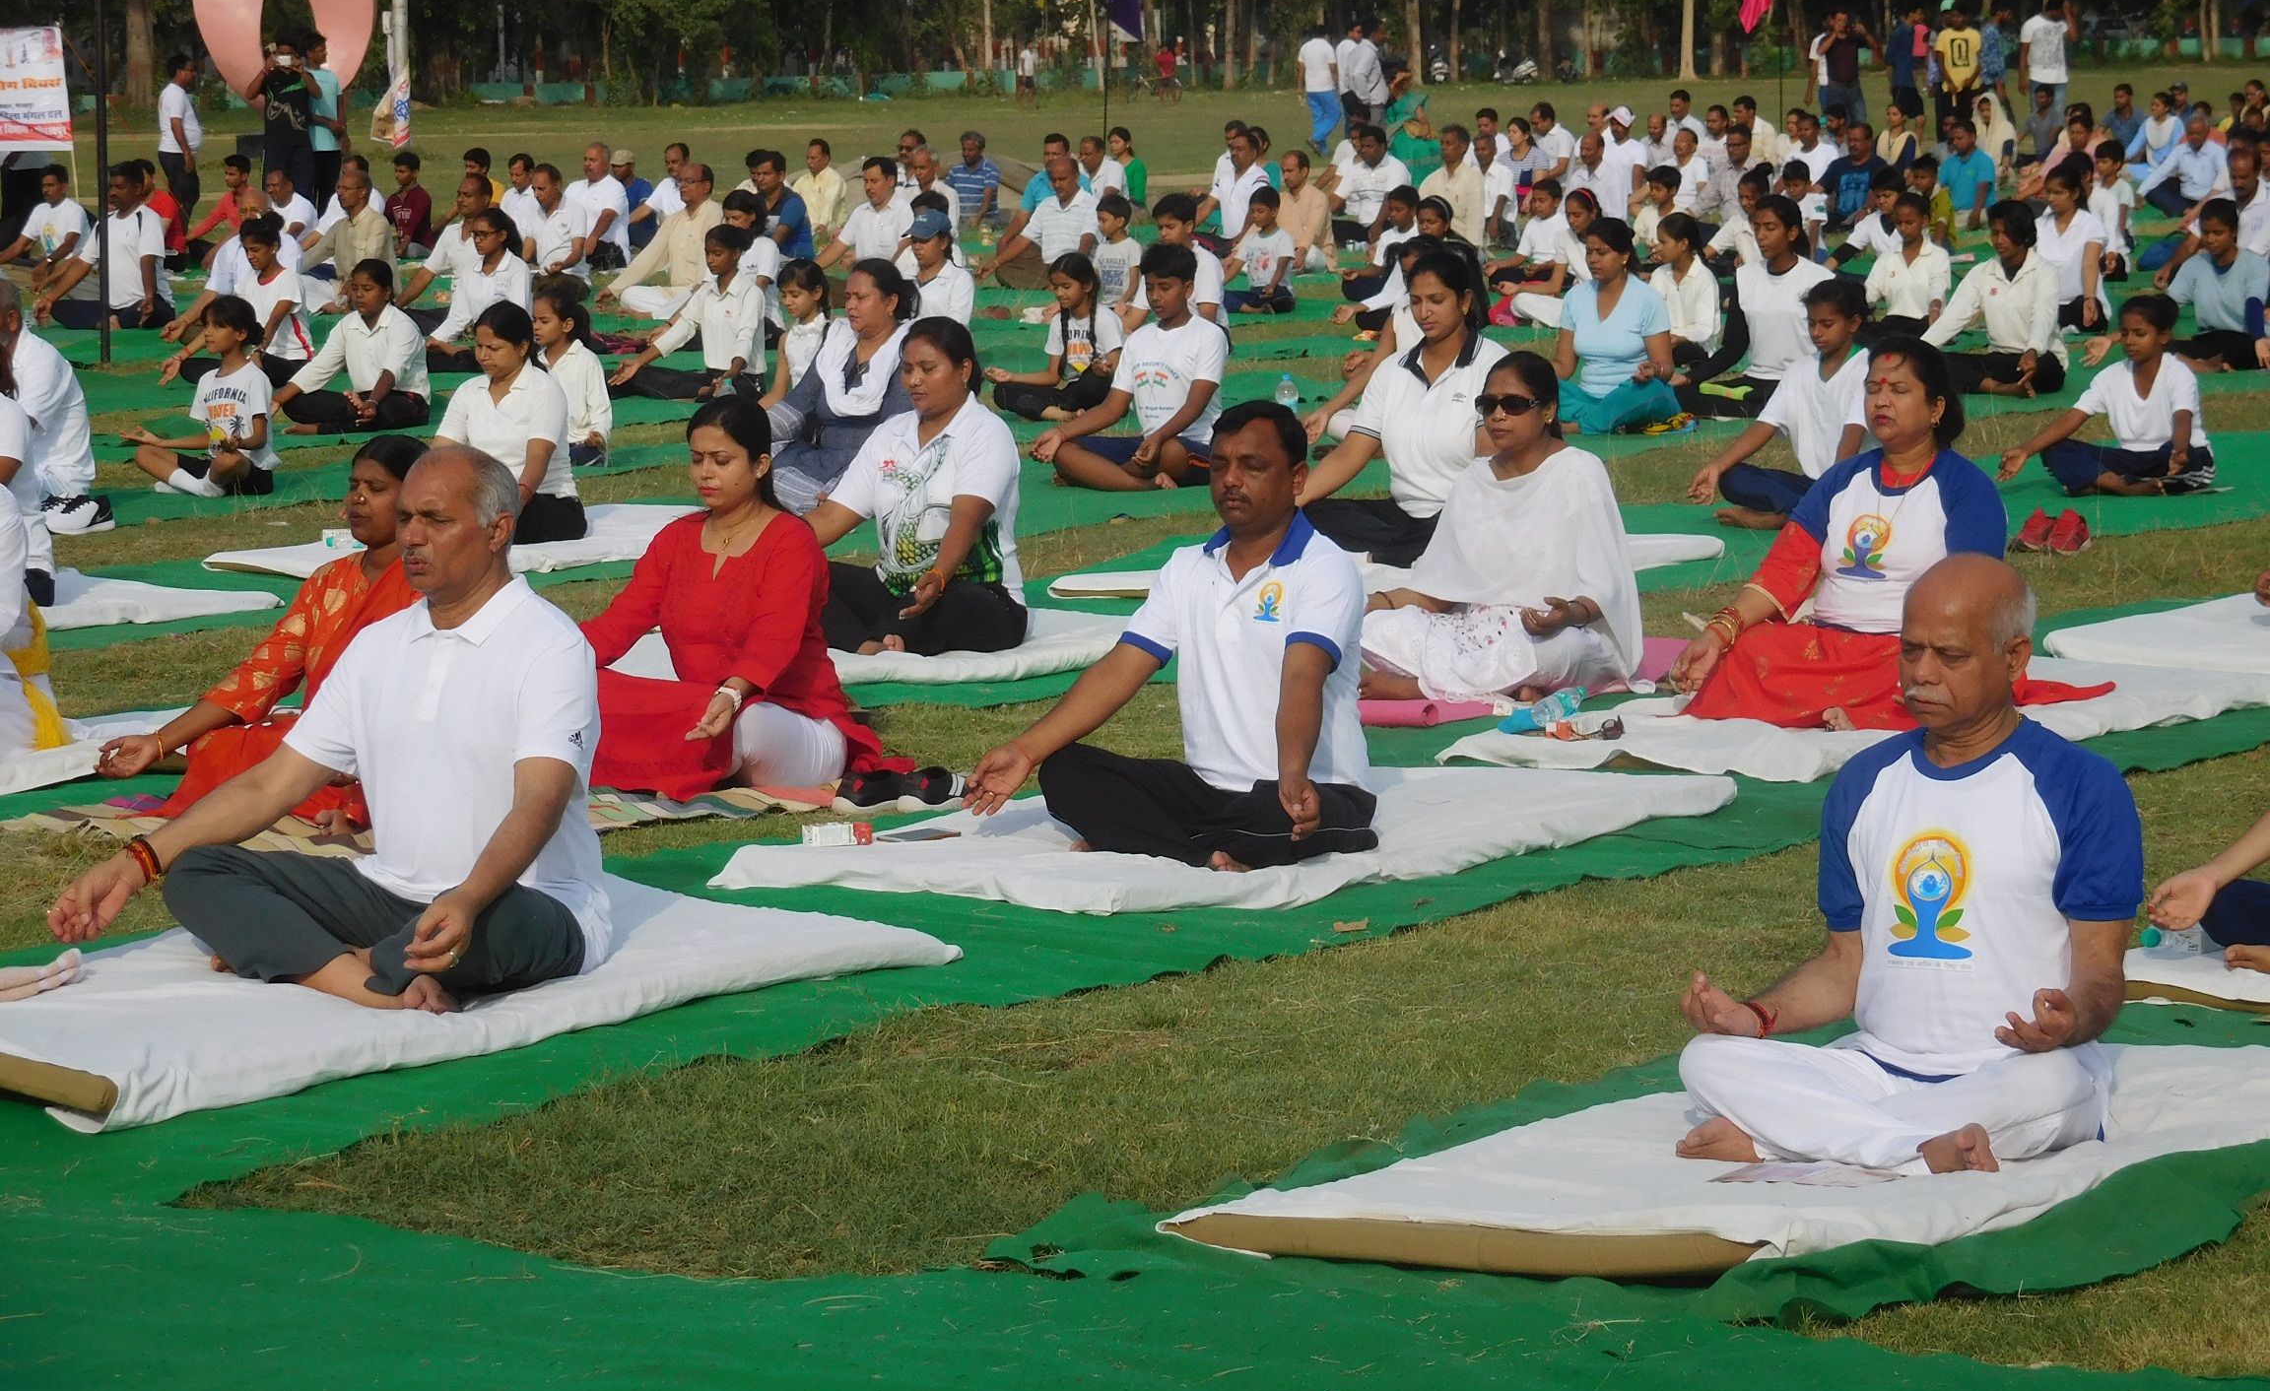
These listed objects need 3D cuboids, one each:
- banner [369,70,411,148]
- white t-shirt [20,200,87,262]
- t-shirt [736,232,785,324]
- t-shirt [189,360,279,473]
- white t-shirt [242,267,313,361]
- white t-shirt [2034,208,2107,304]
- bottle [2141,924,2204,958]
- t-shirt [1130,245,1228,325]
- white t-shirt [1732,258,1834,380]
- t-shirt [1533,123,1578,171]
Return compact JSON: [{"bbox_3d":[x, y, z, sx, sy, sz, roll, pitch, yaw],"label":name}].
[{"bbox_3d":[-10.323,-8.134,91.000,0.580,1.080,0.300,0,6,5],"label":"banner"},{"bbox_3d":[-7.158,-3.053,43.500,0.460,0.540,0.290,3,7,35],"label":"white t-shirt"},{"bbox_3d":[-2.057,-2.179,34.500,0.430,0.510,0.270,3,7,35],"label":"t-shirt"},{"bbox_3d":[-2.978,-0.926,21.700,0.310,0.360,0.220,4,7,35],"label":"t-shirt"},{"bbox_3d":[-4.118,-1.824,31.300,0.420,0.480,0.250,3,7,35],"label":"white t-shirt"},{"bbox_3d":[4.548,-2.116,32.000,0.400,0.500,0.260,3,7,34],"label":"white t-shirt"},{"bbox_3d":[1.687,0.380,10.660,0.068,0.068,0.210,2,7,30],"label":"bottle"},{"bbox_3d":[0.209,-1.882,30.300,0.460,0.450,0.300,4,7,35],"label":"t-shirt"},{"bbox_3d":[2.676,-1.544,27.000,0.430,0.520,0.280,3,7,30],"label":"white t-shirt"},{"bbox_3d":[3.518,-4.514,55.000,0.450,0.540,0.270,4,7,38],"label":"t-shirt"}]

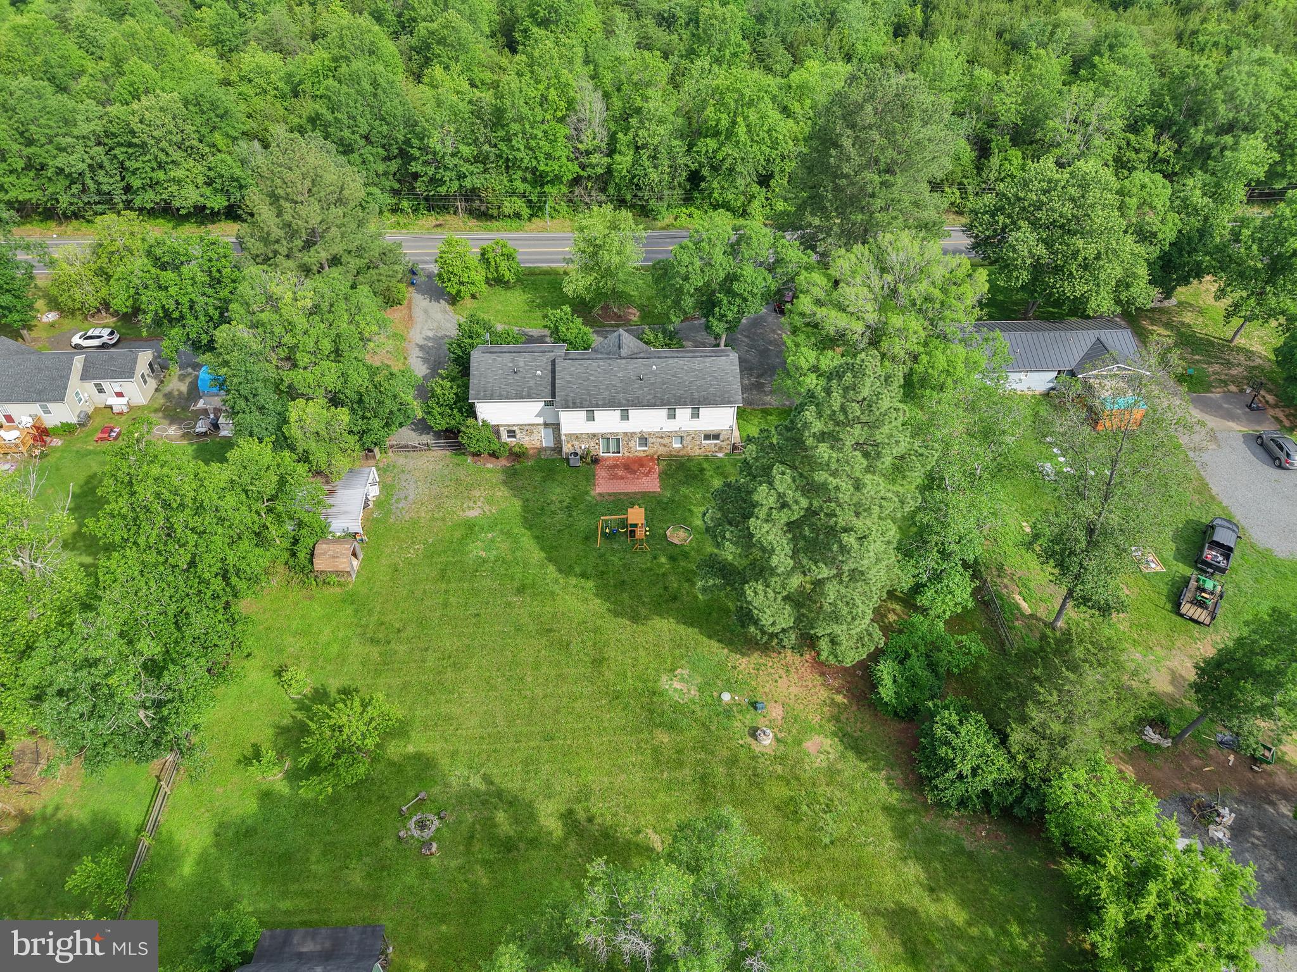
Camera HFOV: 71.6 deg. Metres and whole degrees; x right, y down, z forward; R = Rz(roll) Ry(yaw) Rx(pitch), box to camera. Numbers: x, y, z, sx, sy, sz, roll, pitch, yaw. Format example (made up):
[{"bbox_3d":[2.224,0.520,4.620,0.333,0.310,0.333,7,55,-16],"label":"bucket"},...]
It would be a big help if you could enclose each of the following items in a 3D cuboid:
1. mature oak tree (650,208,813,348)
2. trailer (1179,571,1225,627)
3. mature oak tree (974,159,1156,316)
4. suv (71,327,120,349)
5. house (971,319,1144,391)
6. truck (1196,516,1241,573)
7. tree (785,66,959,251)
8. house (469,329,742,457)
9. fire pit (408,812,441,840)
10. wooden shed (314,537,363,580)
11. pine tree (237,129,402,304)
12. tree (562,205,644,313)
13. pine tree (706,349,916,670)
[{"bbox_3d":[7.800,-19.138,86.902,14.500,14.200,14.500,0,42,0],"label":"mature oak tree"},{"bbox_3d":[41.131,8.046,66.524,2.250,1.650,5.200,26,49,26],"label":"trailer"},{"bbox_3d":[40.900,-24.285,90.594,17.000,16.800,17.000,0,42,0],"label":"mature oak tree"},{"bbox_3d":[-56.746,-15.134,91.883,4.550,1.660,1.850,-3,43,-4],"label":"suv"},{"bbox_3d":[39.200,-13.259,87.813,16.400,4.300,10.000,-2,43,-2],"label":"house"},{"bbox_3d":[45.106,4.649,71.014,2.050,1.900,5.850,25,48,23],"label":"truck"},{"bbox_3d":[23.400,-32.663,95.667,16.500,22.300,16.500,0,42,0],"label":"tree"},{"bbox_3d":[-3.862,-8.809,81.518,23.449,7.545,10.179,-1,43,-2],"label":"house"},{"bbox_3d":[-13.507,20.460,53.975,1.750,0.300,1.750,0,42,0],"label":"fire pit"},{"bbox_3d":[-23.963,5.404,69.654,2.850,2.800,2.800,1,43,1],"label":"wooden shed"},{"bbox_3d":[-34.000,-28.363,94.453,16.000,17.600,16.000,0,42,0],"label":"pine tree"},{"bbox_3d":[-4.332,-23.635,94.433,8.200,11.400,8.000,1,43,0],"label":"tree"},{"bbox_3d":[11.176,2.186,57.452,14.500,24.800,13.000,1,43,0],"label":"pine tree"}]

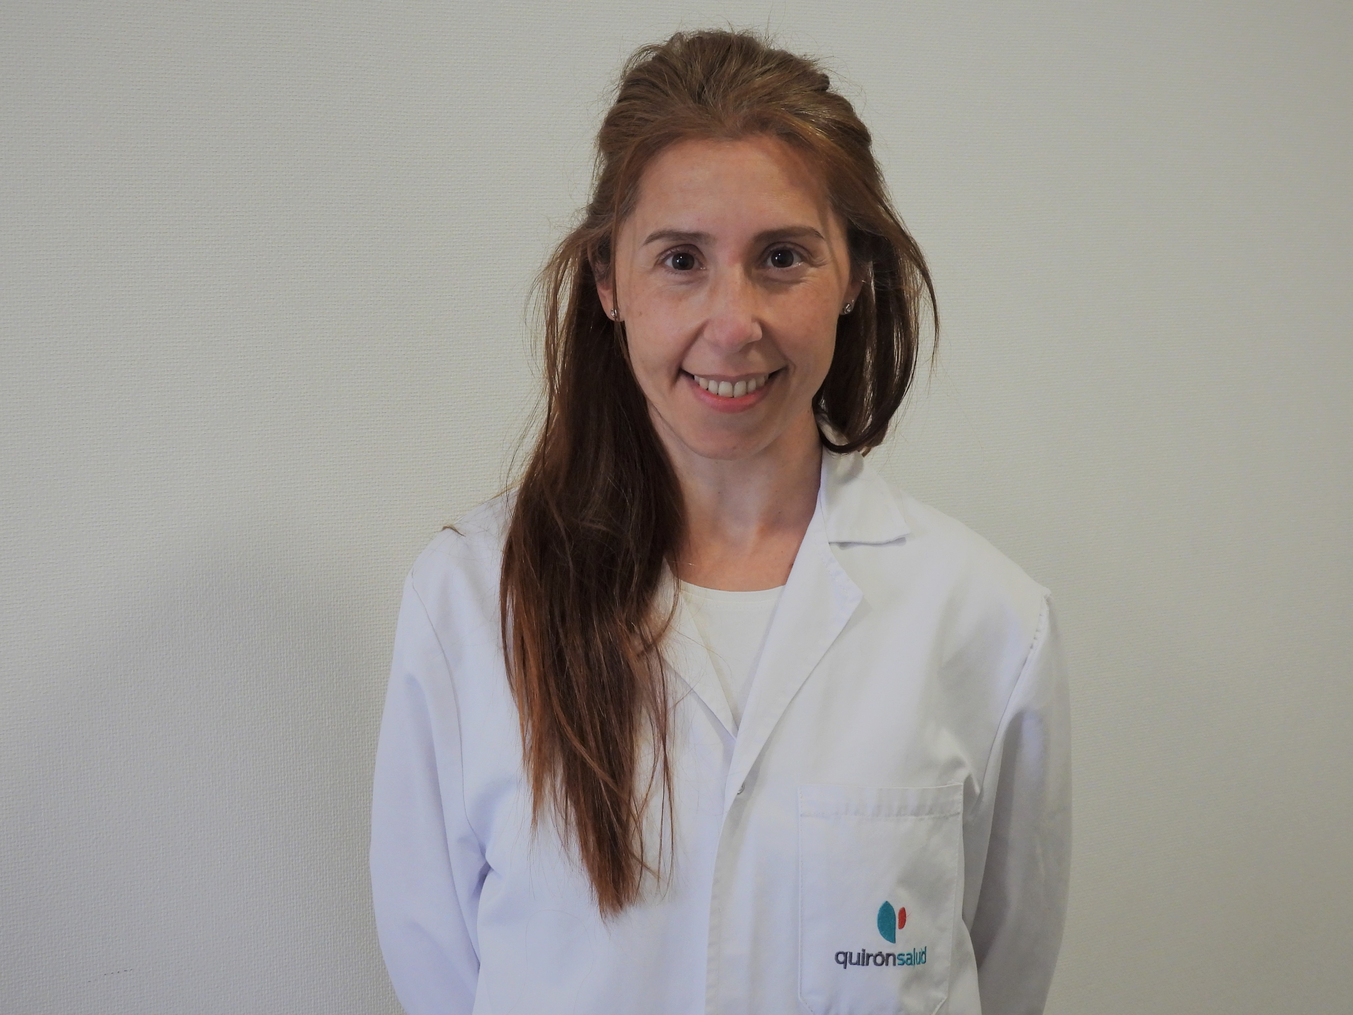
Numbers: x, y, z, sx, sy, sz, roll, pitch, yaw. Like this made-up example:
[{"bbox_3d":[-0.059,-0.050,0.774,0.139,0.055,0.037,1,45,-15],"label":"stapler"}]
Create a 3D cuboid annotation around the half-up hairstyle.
[{"bbox_3d":[0.025,-0.021,1.680,0.262,0.535,0.225,-2,3,0],"label":"half-up hairstyle"}]

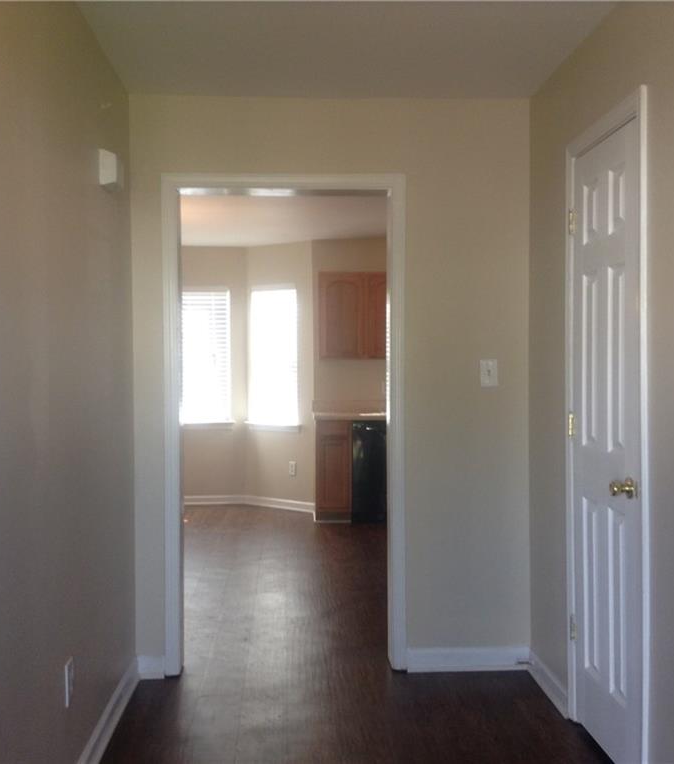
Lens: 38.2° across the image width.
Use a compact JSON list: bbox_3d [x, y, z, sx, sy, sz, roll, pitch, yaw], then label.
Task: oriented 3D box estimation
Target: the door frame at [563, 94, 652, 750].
[{"bbox_3d":[0.919,0.198,3.169,0.114,2.097,0.781,0,1,-3],"label":"door frame"}]

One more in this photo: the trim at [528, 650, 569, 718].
[{"bbox_3d":[0.837,1.185,3.871,0.018,0.098,0.594,0,1,-3],"label":"trim"}]

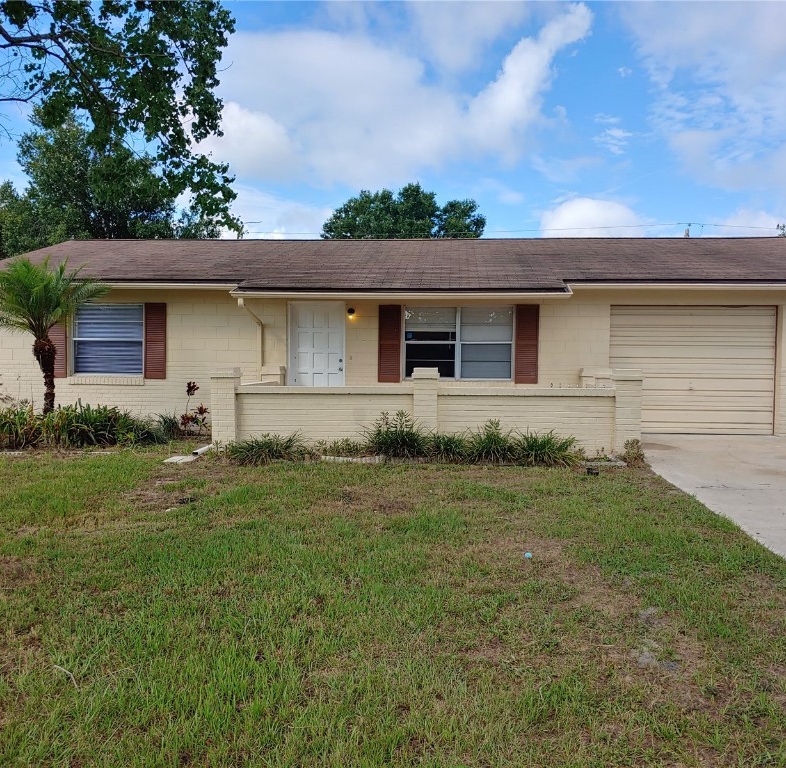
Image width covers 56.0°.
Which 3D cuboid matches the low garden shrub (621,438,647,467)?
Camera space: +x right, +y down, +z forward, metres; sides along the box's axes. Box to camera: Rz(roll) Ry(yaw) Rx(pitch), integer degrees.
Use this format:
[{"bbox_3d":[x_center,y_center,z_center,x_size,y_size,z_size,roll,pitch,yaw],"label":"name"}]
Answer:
[{"bbox_3d":[2.890,0.805,8.850,0.320,0.340,0.320,1,2,5],"label":"low garden shrub"}]

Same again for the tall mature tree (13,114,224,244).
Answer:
[{"bbox_3d":[-10.618,-5.166,28.500,8.200,10.700,8.000,1,2,5],"label":"tall mature tree"}]

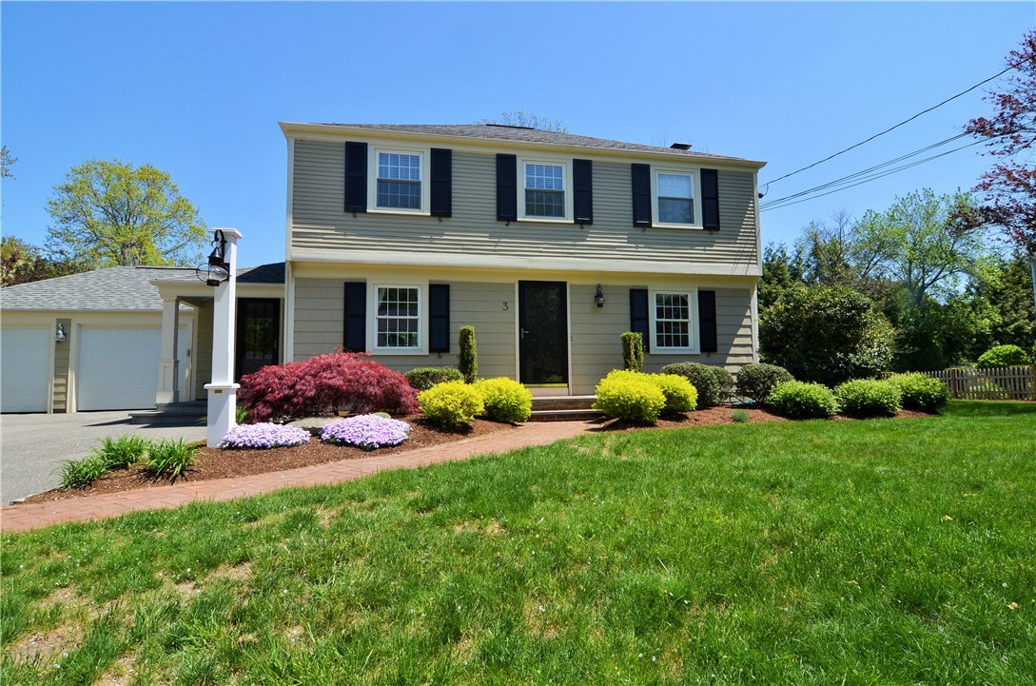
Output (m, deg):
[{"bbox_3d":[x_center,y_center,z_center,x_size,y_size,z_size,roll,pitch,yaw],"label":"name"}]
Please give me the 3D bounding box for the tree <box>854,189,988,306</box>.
[{"bbox_3d":[20.861,-2.821,27.000,5.378,10.378,5.378,0,-3,-11],"label":"tree"}]

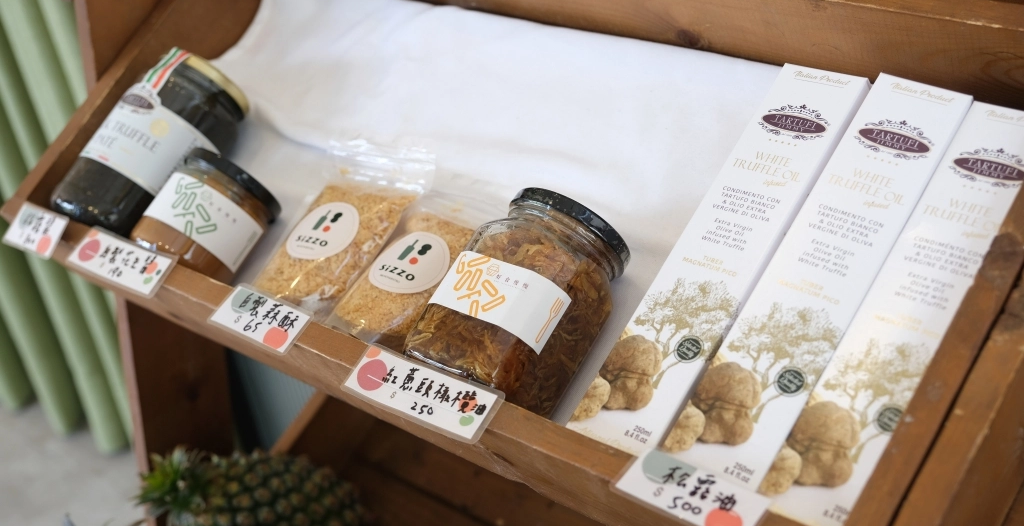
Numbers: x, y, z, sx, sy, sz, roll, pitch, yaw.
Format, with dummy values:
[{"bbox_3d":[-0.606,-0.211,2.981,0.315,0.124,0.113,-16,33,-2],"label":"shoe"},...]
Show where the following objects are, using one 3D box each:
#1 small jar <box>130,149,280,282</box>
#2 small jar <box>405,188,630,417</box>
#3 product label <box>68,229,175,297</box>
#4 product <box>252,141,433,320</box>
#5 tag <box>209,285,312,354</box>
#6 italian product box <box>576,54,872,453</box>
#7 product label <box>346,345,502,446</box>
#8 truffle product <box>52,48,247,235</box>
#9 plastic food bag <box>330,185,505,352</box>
[{"bbox_3d":[-0.229,-0.029,0.891,0.079,0.079,0.082,32,75,3],"label":"small jar"},{"bbox_3d":[0.004,0.031,0.713,0.083,0.083,0.124,21,70,38],"label":"small jar"},{"bbox_3d":[-0.292,-0.003,0.891,0.111,0.003,0.034,17,68,37],"label":"product label"},{"bbox_3d":[-0.127,-0.027,0.864,0.095,0.030,0.138,16,67,37],"label":"product"},{"bbox_3d":[-0.167,0.036,0.793,0.080,0.003,0.034,17,68,37],"label":"tag"},{"bbox_3d":[0.124,0.006,0.665,0.052,0.052,0.254,19,68,38],"label":"italian product box"},{"bbox_3d":[-0.053,0.075,0.701,0.110,0.003,0.034,17,68,37],"label":"product label"},{"bbox_3d":[-0.288,-0.086,0.957,0.090,0.090,0.160,21,70,38],"label":"truffle product"},{"bbox_3d":[-0.059,0.004,0.804,0.094,0.030,0.130,19,70,38],"label":"plastic food bag"}]

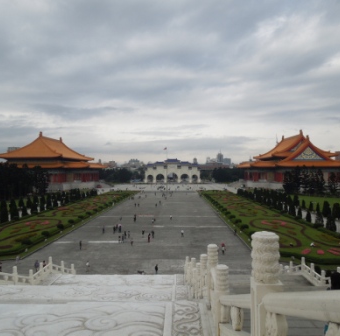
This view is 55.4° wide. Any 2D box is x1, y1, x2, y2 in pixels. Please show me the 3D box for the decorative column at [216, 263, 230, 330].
[{"bbox_3d":[1.235,3.161,7.536,0.330,1.800,0.330,0,0,1],"label":"decorative column"}]

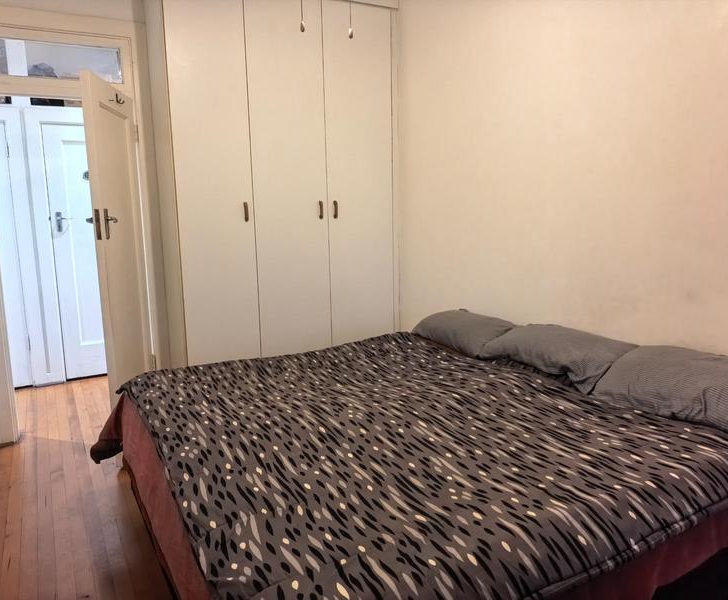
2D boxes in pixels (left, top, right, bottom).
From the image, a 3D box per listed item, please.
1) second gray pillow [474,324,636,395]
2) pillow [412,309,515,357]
[{"bbox_3d":[0.907,0.256,2.635,0.390,0.175,0.690,-6,11,-30],"label":"second gray pillow"},{"bbox_3d":[0.570,0.166,3.213,0.380,0.175,0.680,-6,11,-30],"label":"pillow"}]

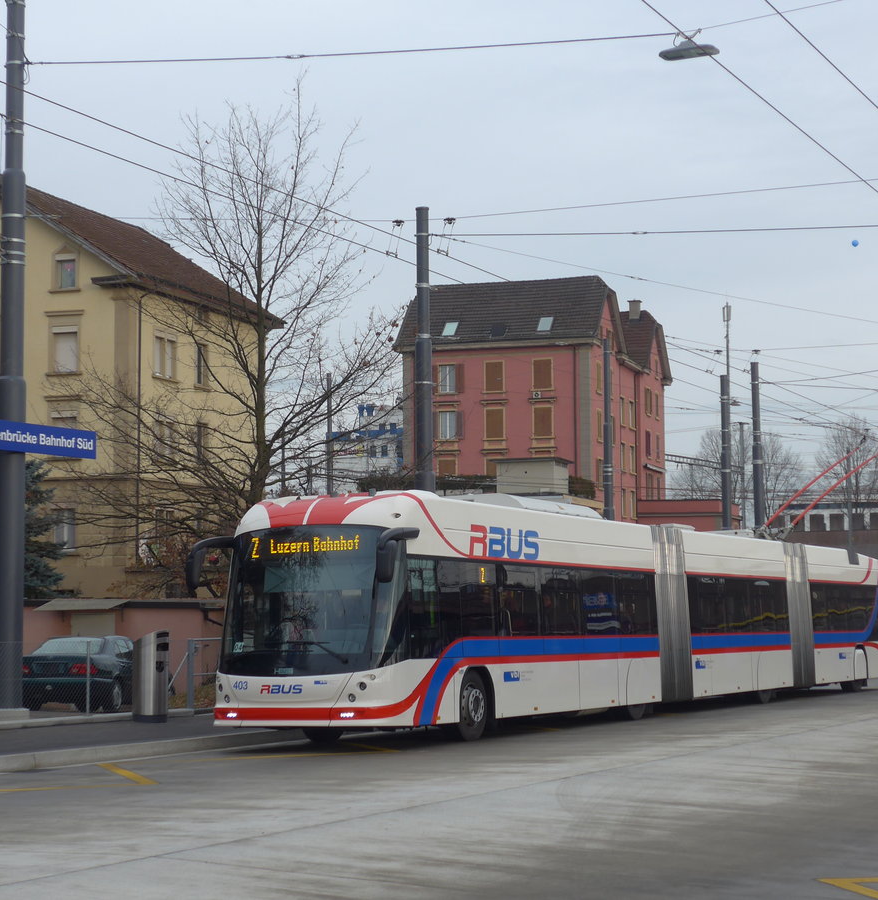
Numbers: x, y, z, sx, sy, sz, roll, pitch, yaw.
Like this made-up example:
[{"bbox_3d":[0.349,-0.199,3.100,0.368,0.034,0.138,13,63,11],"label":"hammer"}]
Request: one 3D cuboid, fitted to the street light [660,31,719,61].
[{"bbox_3d":[2.864,-4.619,21.800,0.660,0.260,0.290,-2,-6,26],"label":"street light"}]

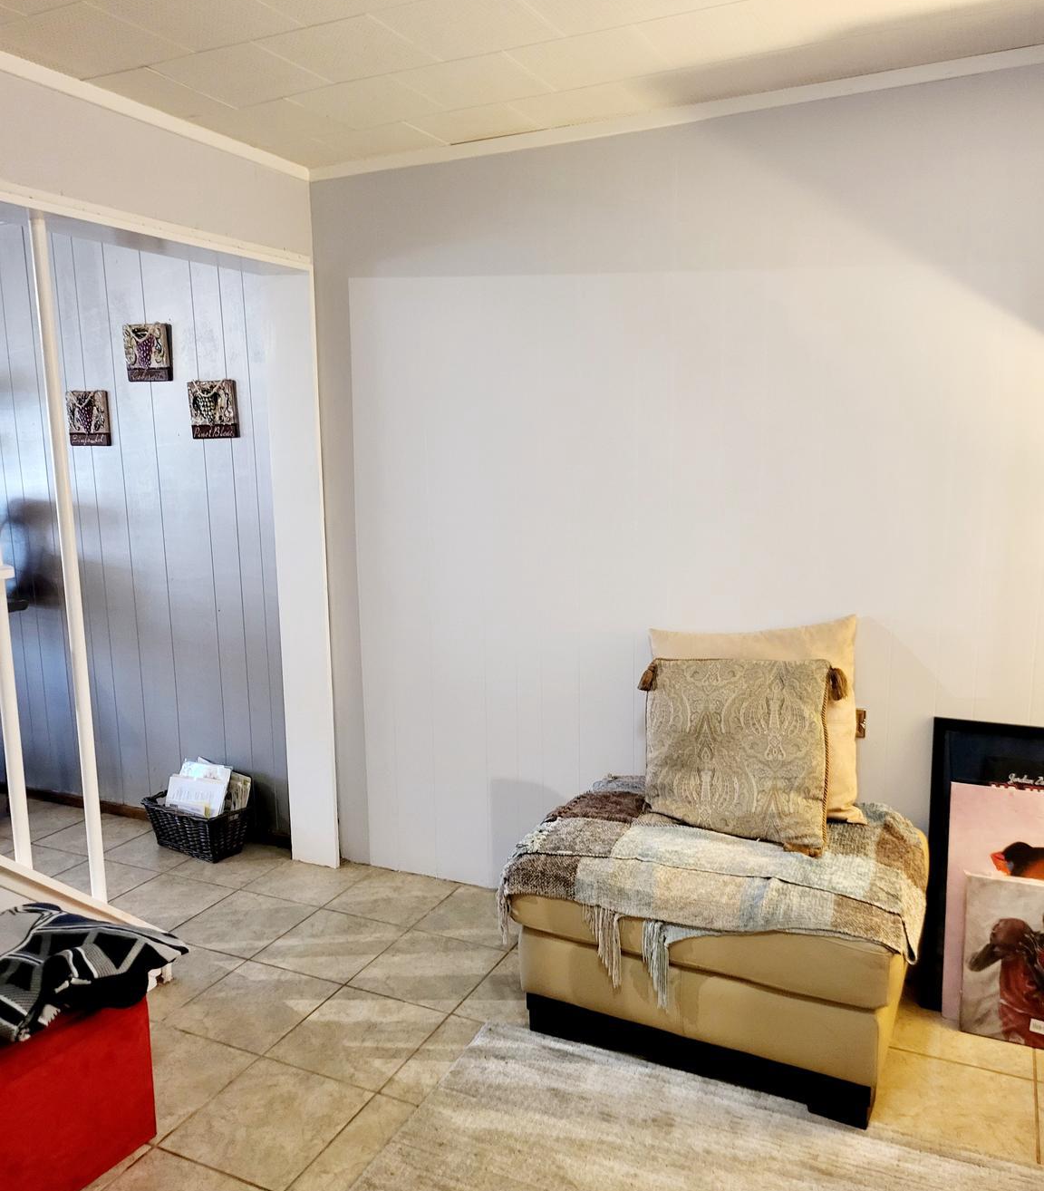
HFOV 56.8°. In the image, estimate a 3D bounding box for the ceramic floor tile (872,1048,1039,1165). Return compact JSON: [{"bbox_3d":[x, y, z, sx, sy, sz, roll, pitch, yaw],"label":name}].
[{"bbox_3d":[0.951,1.132,2.145,0.333,0.010,0.333,3,10,25],"label":"ceramic floor tile"}]

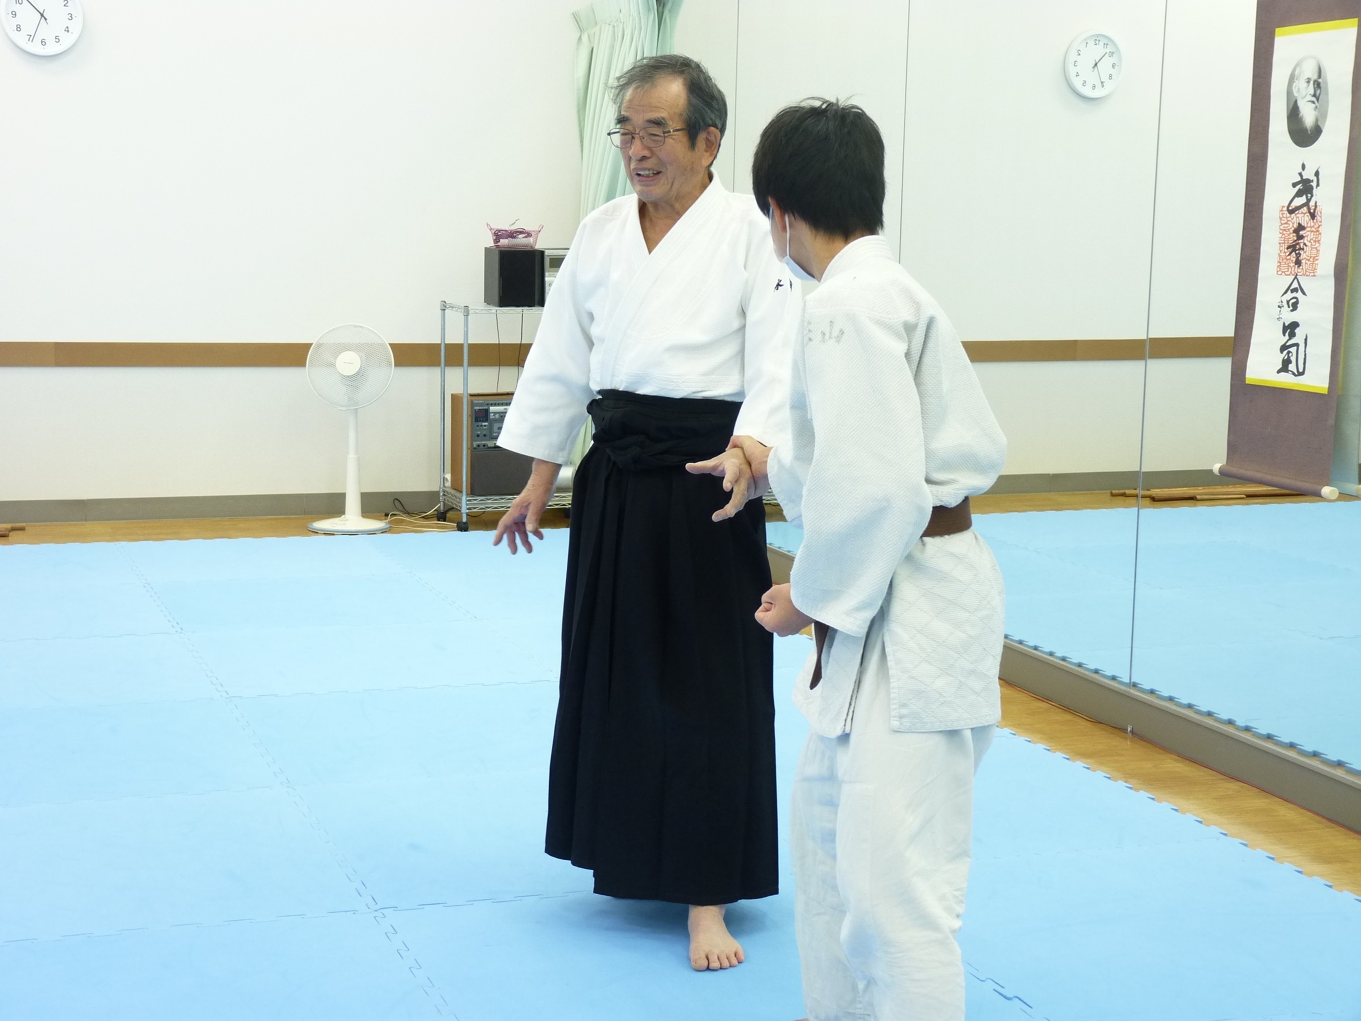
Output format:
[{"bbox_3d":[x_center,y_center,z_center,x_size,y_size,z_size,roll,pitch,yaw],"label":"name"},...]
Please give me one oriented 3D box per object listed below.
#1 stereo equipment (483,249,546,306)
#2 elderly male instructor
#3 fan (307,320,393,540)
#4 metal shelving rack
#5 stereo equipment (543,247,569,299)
[{"bbox_3d":[-0.727,-1.015,10.127,0.180,0.245,0.205,-2,9,-20],"label":"stereo equipment"},{"bbox_3d":[-0.055,-0.005,4.576,0.580,1.740,0.500,5,9,22],"label":"elderly male instructor"},{"bbox_3d":[-1.422,-0.362,9.991,0.375,0.885,0.365,2,8,7],"label":"fan"},{"bbox_3d":[-0.713,-0.420,10.202,0.610,0.975,0.345,-2,9,-20],"label":"metal shelving rack"},{"bbox_3d":[-0.541,-1.018,10.194,0.210,0.240,0.250,-2,9,-20],"label":"stereo equipment"}]

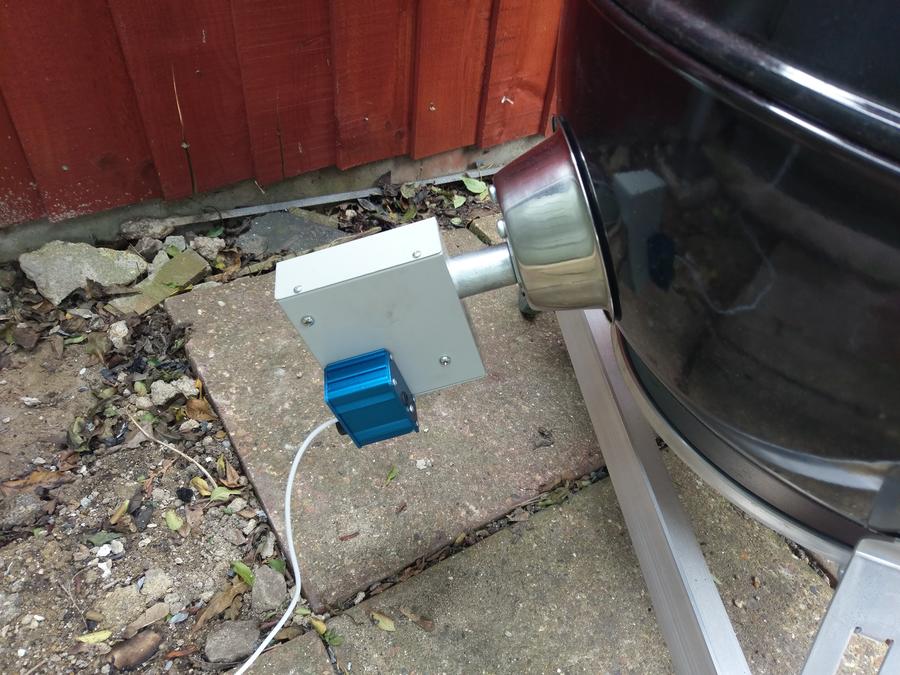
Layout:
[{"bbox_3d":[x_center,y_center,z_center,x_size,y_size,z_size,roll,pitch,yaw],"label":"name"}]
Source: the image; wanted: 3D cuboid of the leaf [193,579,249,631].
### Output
[{"bbox_3d":[-0.207,0.240,0.609,0.022,0.012,0.060,32,49,23],"label":"leaf"}]

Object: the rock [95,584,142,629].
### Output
[{"bbox_3d":[-0.293,0.238,0.597,0.041,0.019,0.034,7,44,0],"label":"rock"}]

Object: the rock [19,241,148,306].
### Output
[{"bbox_3d":[-0.450,-0.081,0.830,0.142,0.052,0.068,0,41,-5],"label":"rock"}]

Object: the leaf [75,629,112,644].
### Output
[{"bbox_3d":[-0.307,0.257,0.582,0.032,0.005,0.010,-8,46,-15],"label":"leaf"}]

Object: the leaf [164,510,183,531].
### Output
[{"bbox_3d":[-0.266,0.176,0.649,0.014,0.004,0.025,-26,52,-32],"label":"leaf"}]

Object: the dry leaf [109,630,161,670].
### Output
[{"bbox_3d":[-0.238,0.237,0.512,0.039,0.013,0.016,-25,49,-30],"label":"dry leaf"}]

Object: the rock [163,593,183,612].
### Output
[{"bbox_3d":[-0.223,0.214,0.545,0.016,0.009,0.014,16,42,13],"label":"rock"}]

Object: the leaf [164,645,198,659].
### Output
[{"bbox_3d":[-0.230,0.269,0.580,0.030,0.006,0.008,-14,48,-20],"label":"leaf"}]

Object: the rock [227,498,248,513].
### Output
[{"bbox_3d":[-0.213,0.168,0.677,0.020,0.009,0.011,-18,50,-24],"label":"rock"}]

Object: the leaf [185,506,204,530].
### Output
[{"bbox_3d":[-0.252,0.179,0.668,0.018,0.007,0.026,7,44,0],"label":"leaf"}]

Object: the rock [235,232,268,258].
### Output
[{"bbox_3d":[-0.267,-0.124,0.909,0.040,0.021,0.032,13,42,9],"label":"rock"}]

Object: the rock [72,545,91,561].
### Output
[{"bbox_3d":[-0.337,0.197,0.618,0.015,0.009,0.015,-22,50,-29],"label":"rock"}]

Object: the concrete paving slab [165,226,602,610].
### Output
[{"bbox_3d":[-0.048,0.045,0.830,0.450,0.042,0.450,-19,50,-28],"label":"concrete paving slab"}]

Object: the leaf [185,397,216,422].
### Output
[{"bbox_3d":[-0.258,0.074,0.699,0.024,0.010,0.038,-29,51,-33],"label":"leaf"}]

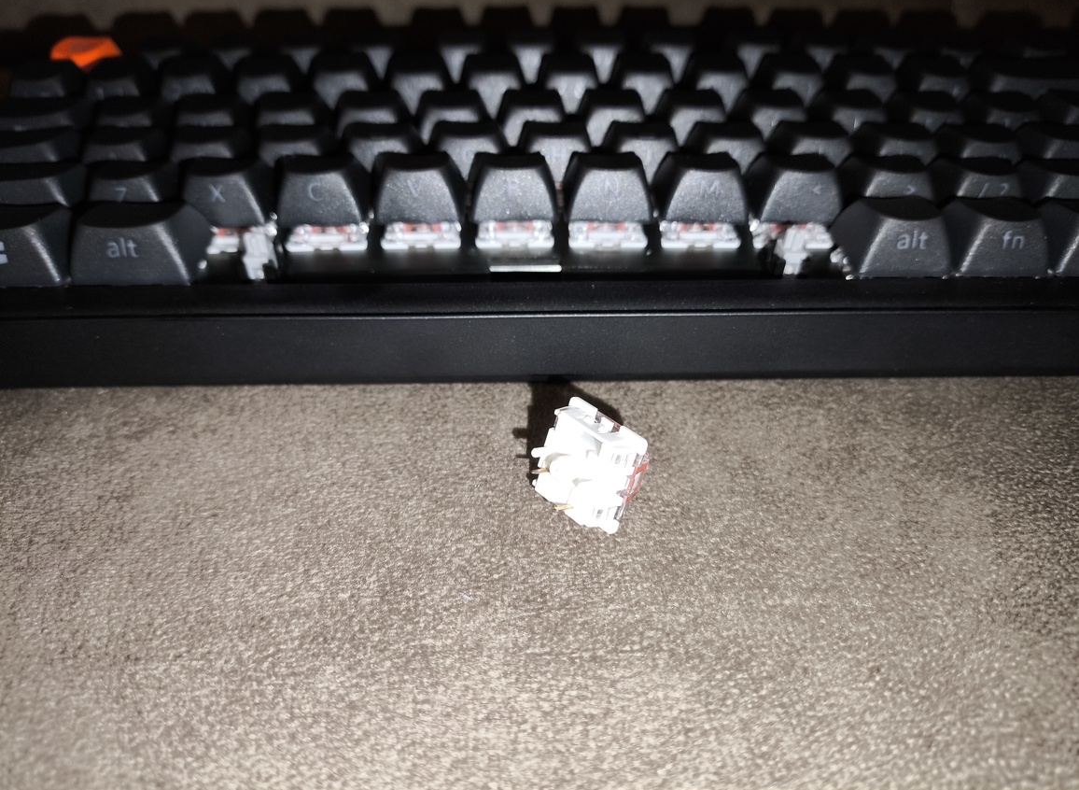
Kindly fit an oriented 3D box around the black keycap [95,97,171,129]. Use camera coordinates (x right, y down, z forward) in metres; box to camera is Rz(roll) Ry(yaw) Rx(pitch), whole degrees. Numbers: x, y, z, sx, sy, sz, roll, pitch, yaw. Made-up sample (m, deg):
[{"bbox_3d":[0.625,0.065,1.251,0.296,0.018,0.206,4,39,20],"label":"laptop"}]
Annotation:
[{"bbox_3d":[-0.096,-0.065,0.182,0.018,0.009,0.018,-1,40,-1],"label":"black keycap"}]

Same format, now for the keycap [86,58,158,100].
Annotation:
[{"bbox_3d":[-0.106,-0.078,0.198,0.018,0.011,0.018,-1,41,-2],"label":"keycap"}]

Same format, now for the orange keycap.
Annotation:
[{"bbox_3d":[-0.124,-0.093,0.219,0.018,0.011,0.018,-1,40,-1],"label":"orange keycap"}]

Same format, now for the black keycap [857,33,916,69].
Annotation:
[{"bbox_3d":[0.097,-0.096,0.222,0.018,0.011,0.018,-1,40,-1],"label":"black keycap"}]

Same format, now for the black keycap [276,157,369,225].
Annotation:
[{"bbox_3d":[-0.043,-0.042,0.155,0.018,0.009,0.018,-1,41,-2],"label":"black keycap"}]

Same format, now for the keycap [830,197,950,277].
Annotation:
[{"bbox_3d":[0.066,-0.031,0.144,0.018,0.009,0.018,-1,41,-2],"label":"keycap"}]

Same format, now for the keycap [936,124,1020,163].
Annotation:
[{"bbox_3d":[0.098,-0.056,0.176,0.018,0.009,0.018,-1,40,-1],"label":"keycap"}]

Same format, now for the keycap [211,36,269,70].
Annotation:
[{"bbox_3d":[-0.083,-0.095,0.218,0.018,0.011,0.018,-1,40,-1],"label":"keycap"}]

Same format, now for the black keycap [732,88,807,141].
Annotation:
[{"bbox_3d":[0.055,-0.068,0.186,0.018,0.009,0.018,-1,40,-1],"label":"black keycap"}]

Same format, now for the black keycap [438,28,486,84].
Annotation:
[{"bbox_3d":[-0.021,-0.096,0.216,0.018,0.010,0.018,-1,41,-1],"label":"black keycap"}]

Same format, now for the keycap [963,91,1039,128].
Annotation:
[{"bbox_3d":[0.112,-0.068,0.190,0.018,0.009,0.018,-1,41,-2],"label":"keycap"}]

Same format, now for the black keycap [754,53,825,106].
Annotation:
[{"bbox_3d":[0.064,-0.081,0.203,0.018,0.011,0.018,-1,40,-1],"label":"black keycap"}]

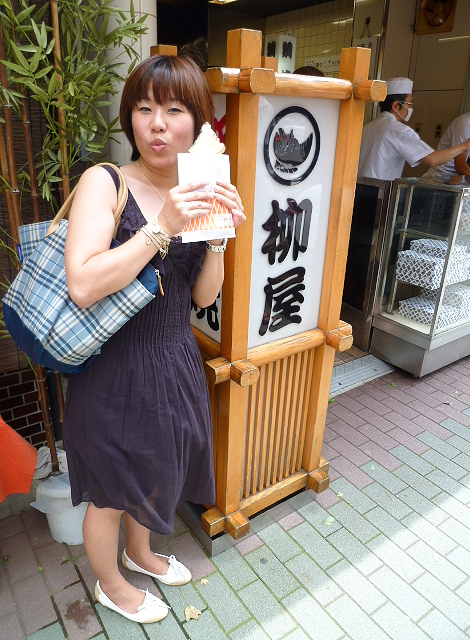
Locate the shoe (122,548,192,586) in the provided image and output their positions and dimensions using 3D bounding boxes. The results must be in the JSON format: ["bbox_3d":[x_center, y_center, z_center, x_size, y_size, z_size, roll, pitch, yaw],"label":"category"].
[{"bbox_3d":[-0.260,0.835,1.575,0.243,0.064,0.083,10,25,18],"label":"shoe"}]

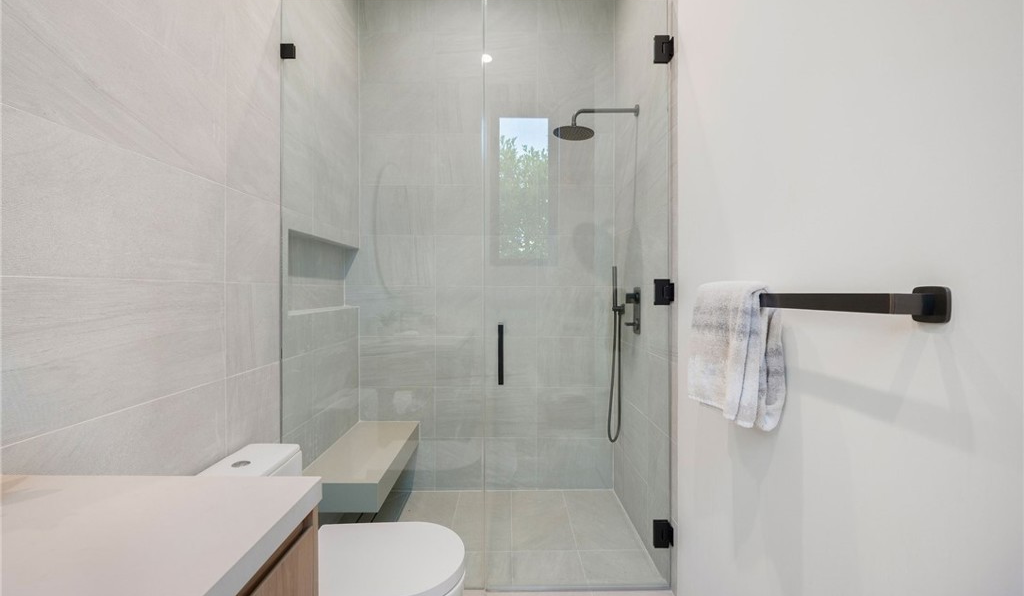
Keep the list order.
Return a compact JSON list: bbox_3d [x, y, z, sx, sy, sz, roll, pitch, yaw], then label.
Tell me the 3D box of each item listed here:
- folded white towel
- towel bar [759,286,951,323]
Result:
[{"bbox_3d":[0.543,0.123,1.065,0.110,0.325,0.300,0,0,0],"label":"folded white towel"},{"bbox_3d":[0.585,0.006,0.925,0.072,0.052,0.650,0,0,0],"label":"towel bar"}]

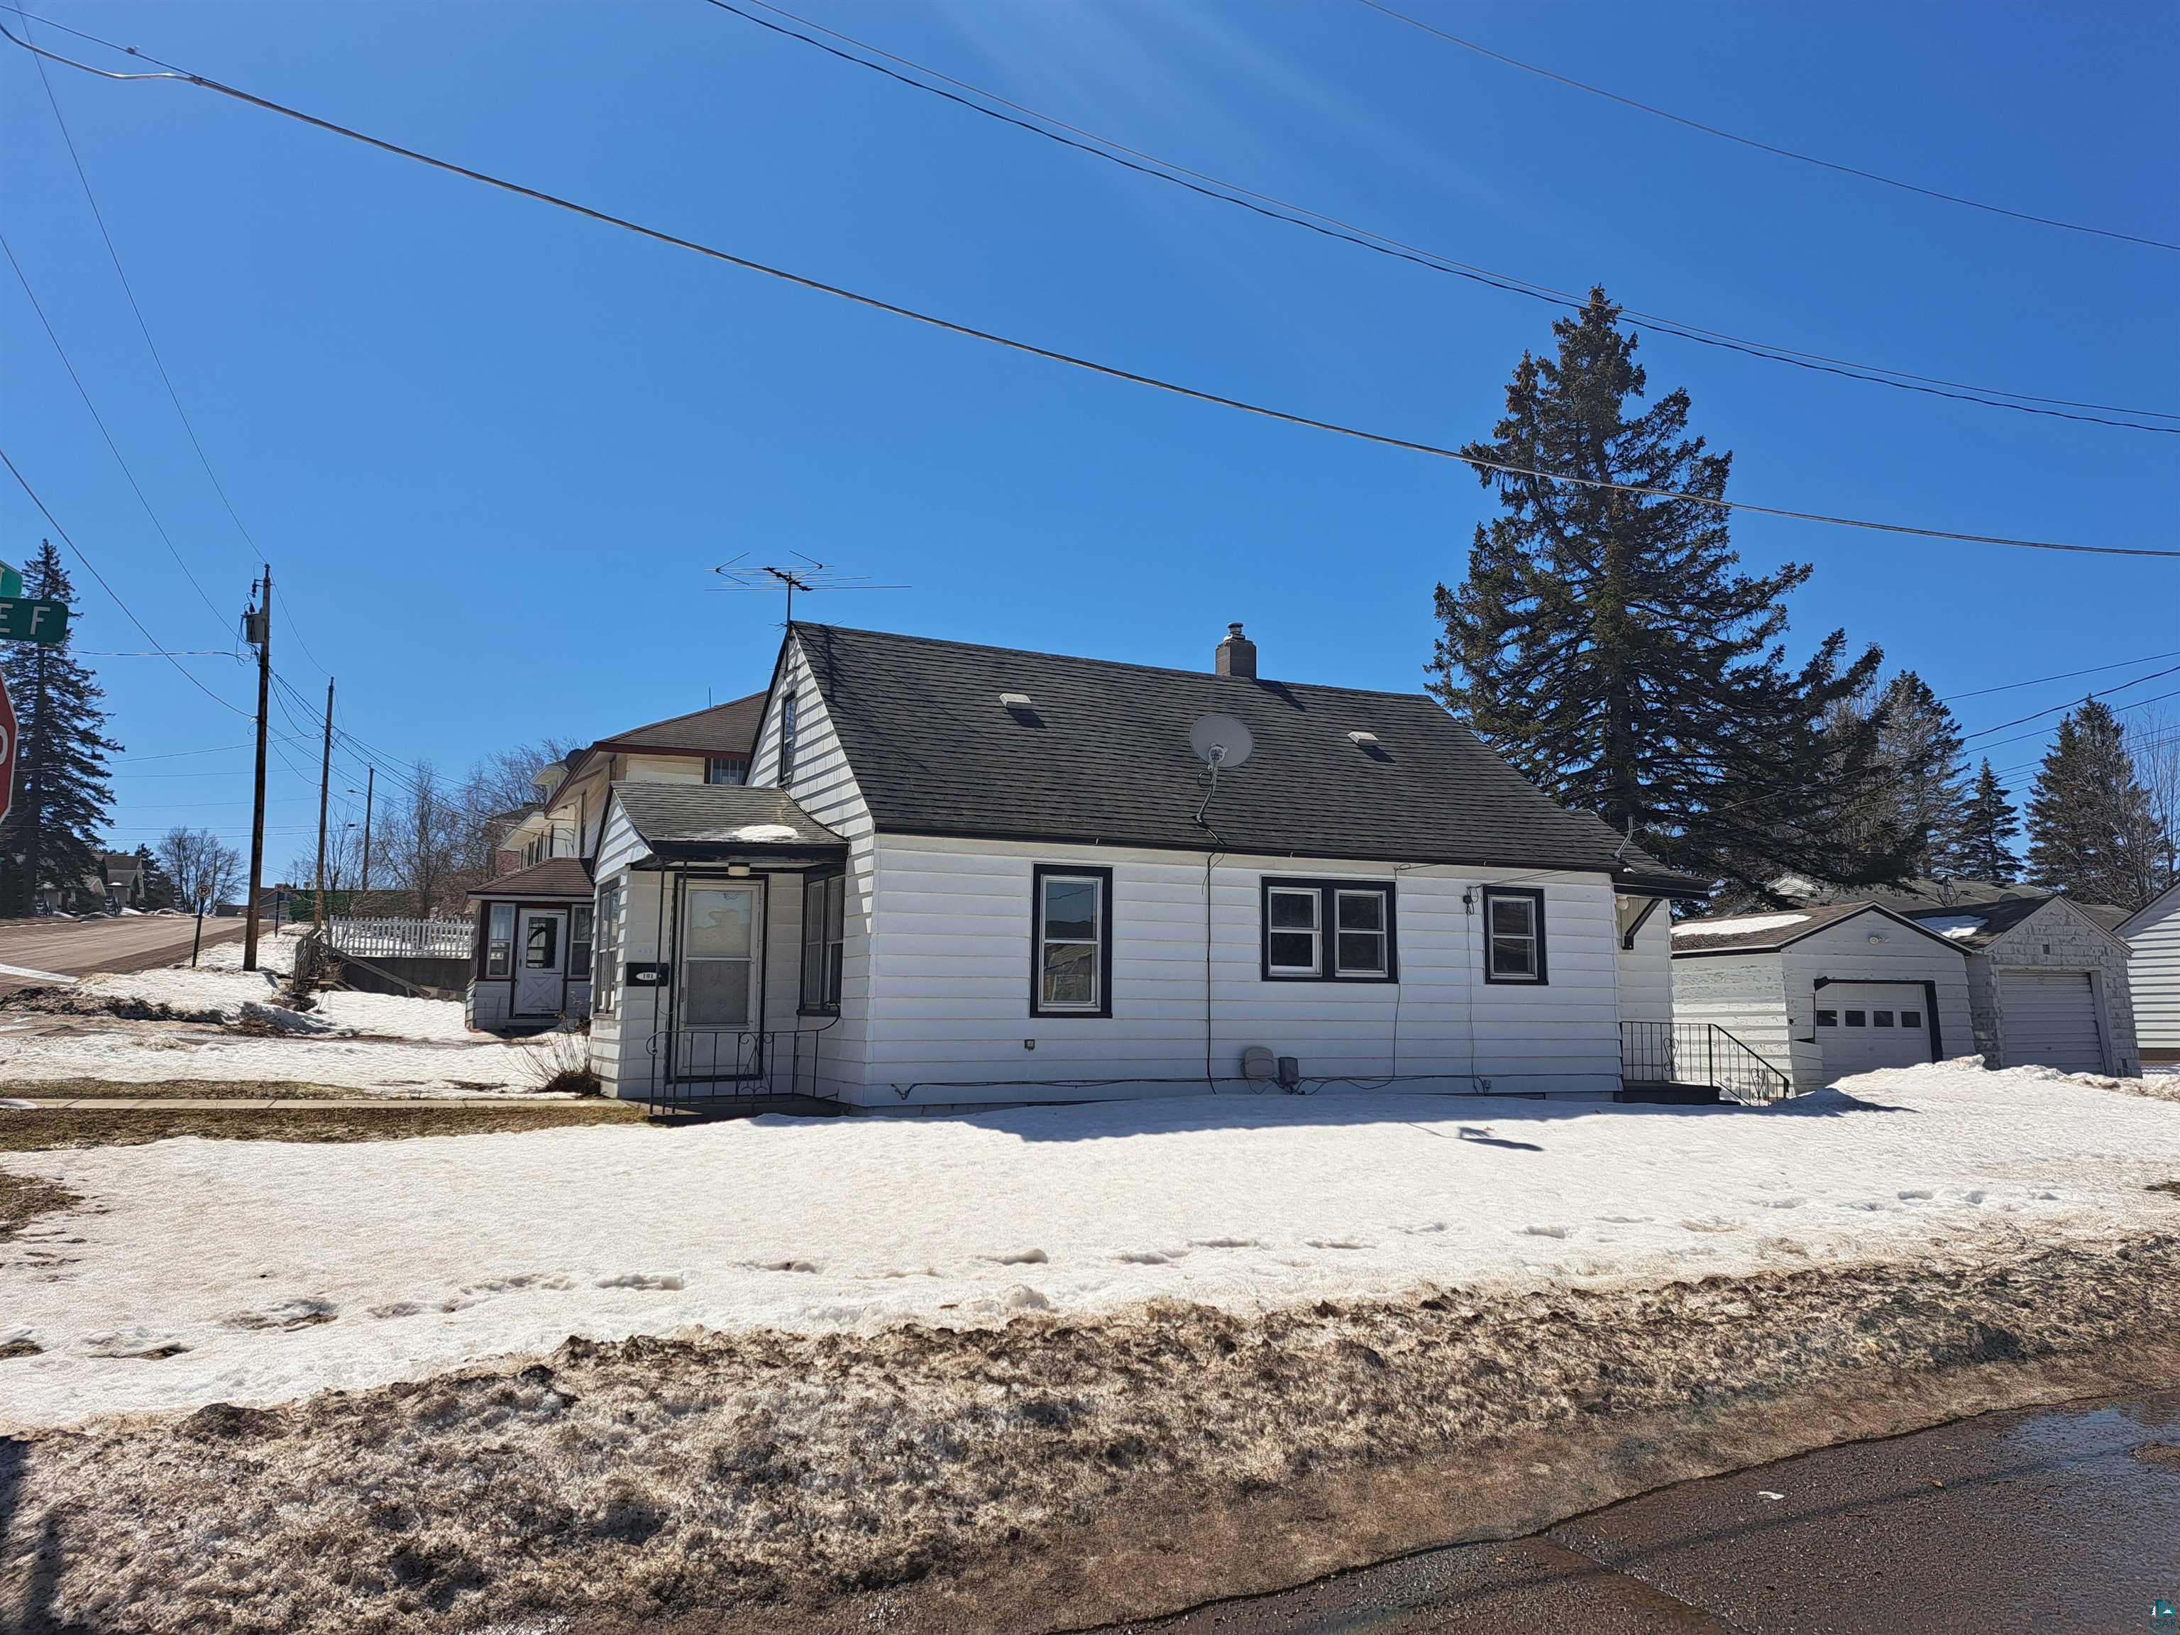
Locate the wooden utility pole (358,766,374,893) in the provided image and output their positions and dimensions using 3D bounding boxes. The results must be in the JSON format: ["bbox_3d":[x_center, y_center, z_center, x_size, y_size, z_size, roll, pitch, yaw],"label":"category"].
[{"bbox_3d":[-45.796,1.653,96.092,0.320,10.000,0.320,4,-8,-26],"label":"wooden utility pole"}]

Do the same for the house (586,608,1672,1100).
[{"bbox_3d":[0.693,0.572,19.752,13.400,5.950,7.000,4,-7,-25],"label":"house"}]

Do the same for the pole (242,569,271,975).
[{"bbox_3d":[-21.010,-1.272,38.282,0.650,10.300,0.500,4,-8,-29],"label":"pole"}]

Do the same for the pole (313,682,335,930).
[{"bbox_3d":[-30.709,-0.594,60.930,0.320,10.300,0.320,4,-8,-27],"label":"pole"}]

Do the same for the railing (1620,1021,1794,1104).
[{"bbox_3d":[7.871,3.158,19.401,3.000,1.050,0.080,4,-7,-25],"label":"railing"}]

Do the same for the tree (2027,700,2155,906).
[{"bbox_3d":[37.288,1.990,56.233,5.500,12.998,5.500,-4,-8,33],"label":"tree"}]

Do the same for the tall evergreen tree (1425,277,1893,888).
[{"bbox_3d":[13.522,-3.740,36.870,11.500,19.158,11.500,-2,-7,20],"label":"tall evergreen tree"}]

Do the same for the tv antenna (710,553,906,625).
[{"bbox_3d":[-3.375,-2.739,18.206,2.300,0.880,1.500,-1,-7,12],"label":"tv antenna"}]

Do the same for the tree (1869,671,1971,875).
[{"bbox_3d":[30.729,1.405,56.173,5.300,14.019,5.300,-3,-8,29],"label":"tree"}]

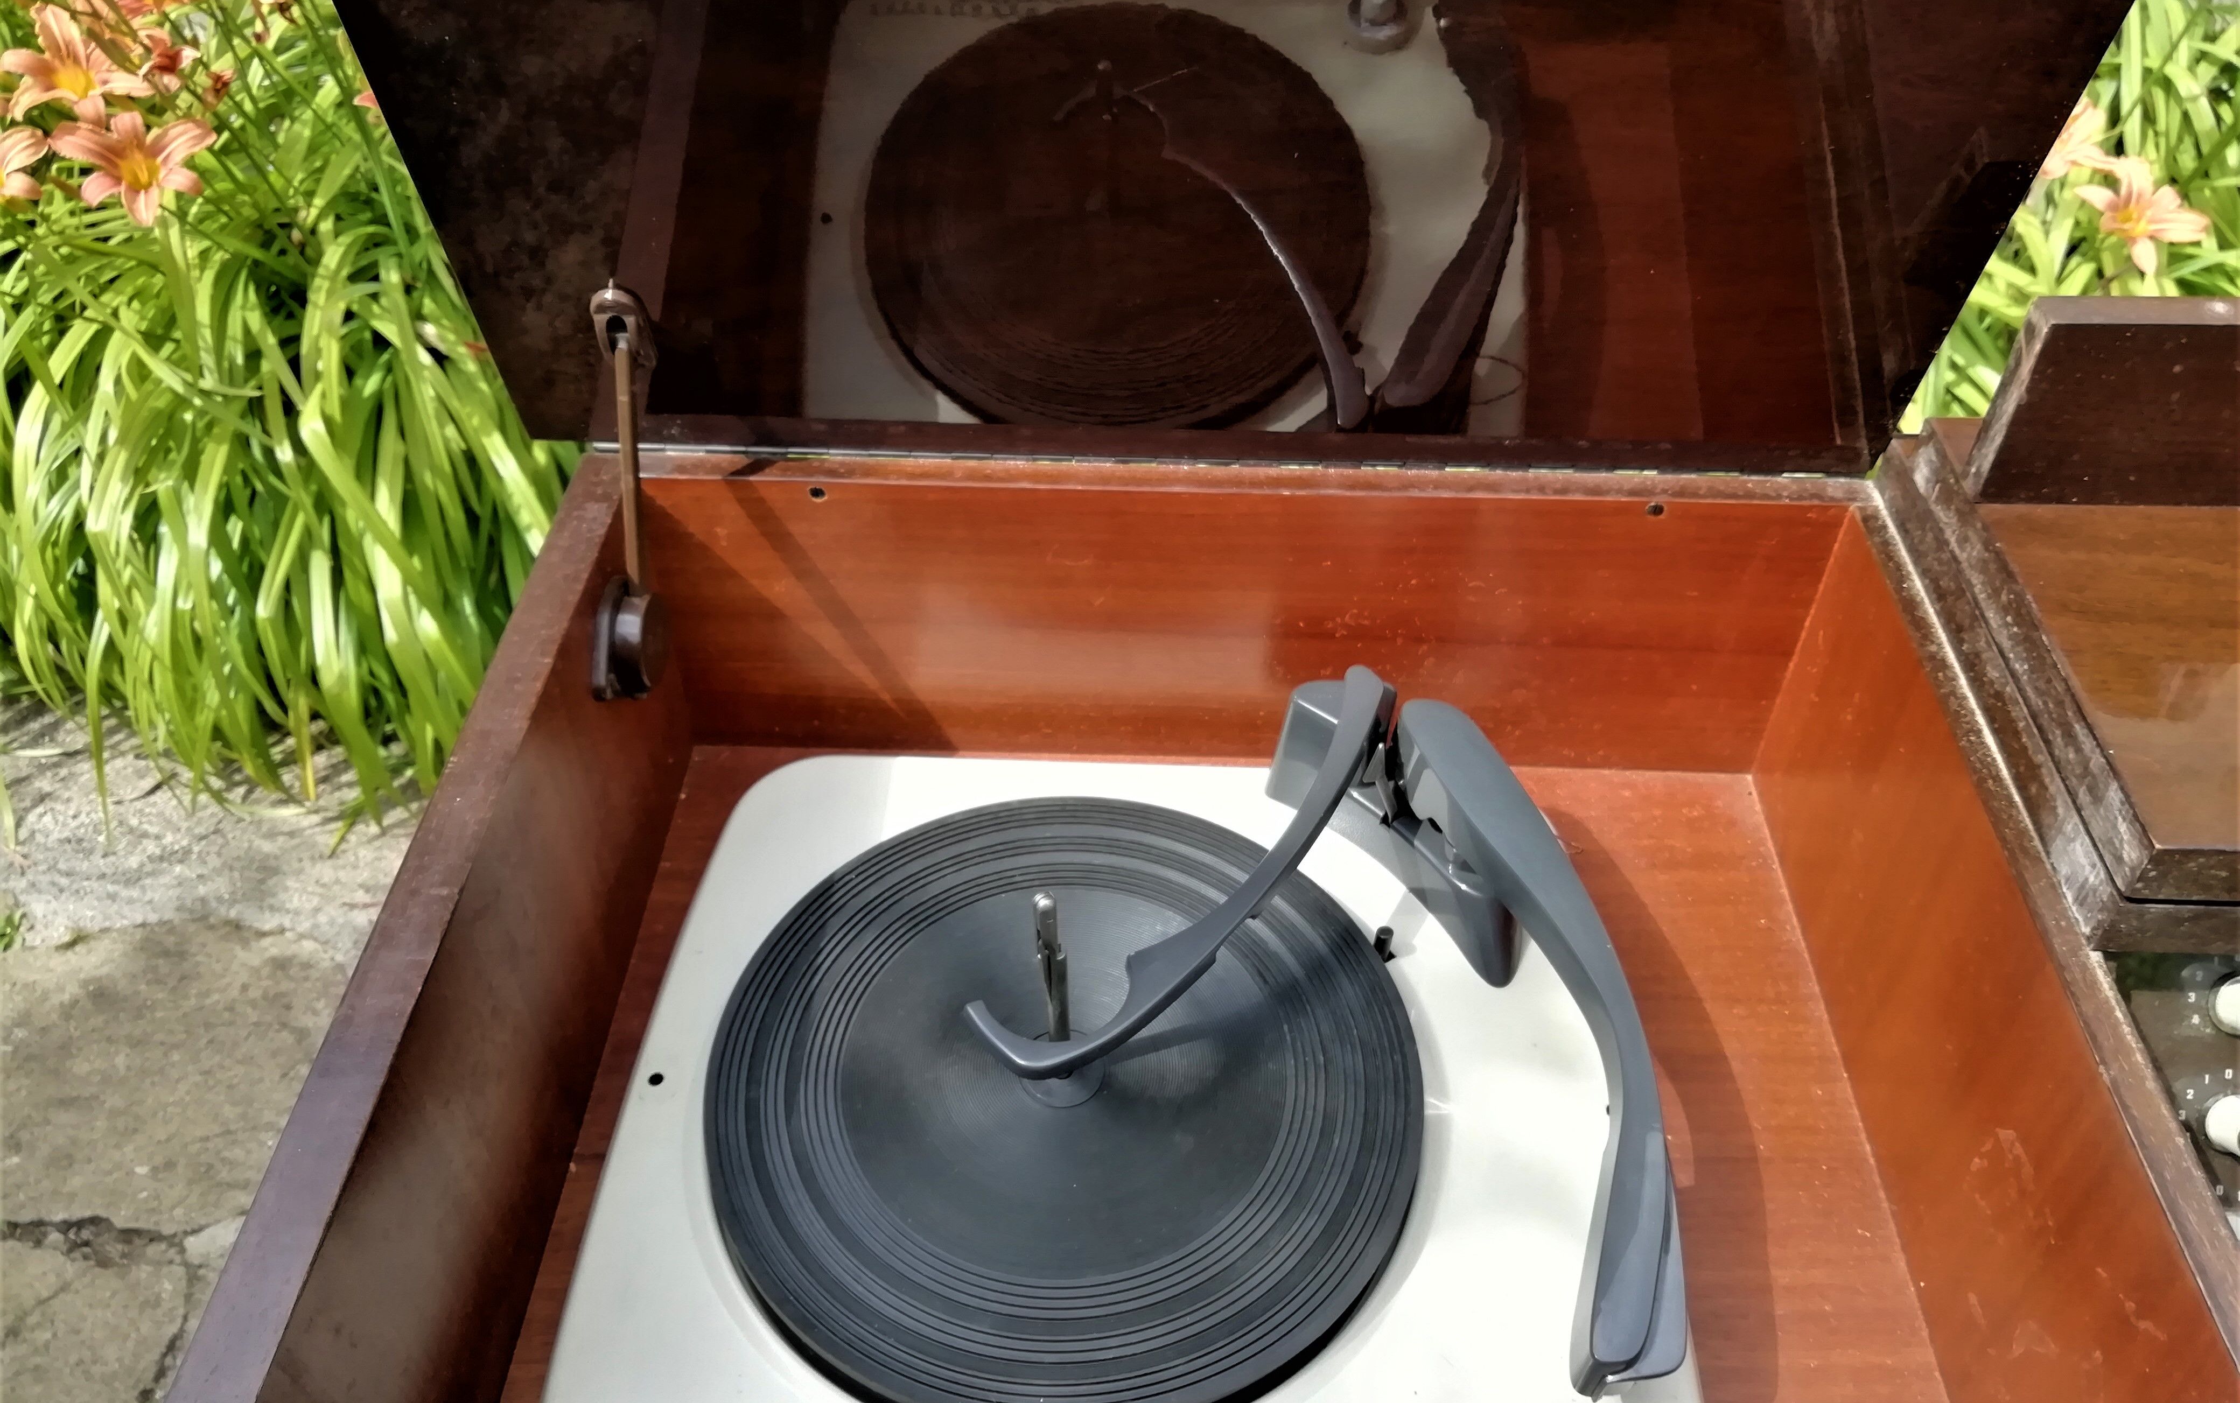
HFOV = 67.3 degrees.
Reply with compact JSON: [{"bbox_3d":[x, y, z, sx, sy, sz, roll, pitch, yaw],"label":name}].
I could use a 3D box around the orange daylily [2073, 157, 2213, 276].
[{"bbox_3d":[0.789,-0.374,1.300,0.097,0.086,0.060,14,19,11],"label":"orange daylily"}]

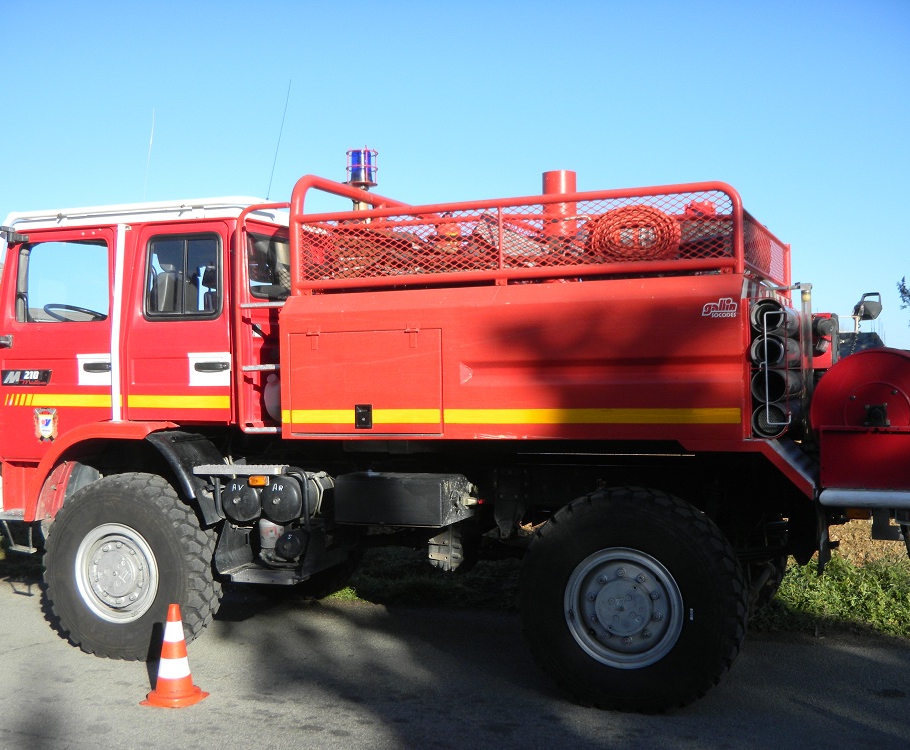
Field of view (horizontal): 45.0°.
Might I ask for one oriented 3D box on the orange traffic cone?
[{"bbox_3d":[-1.487,1.467,5.815,0.265,0.500,0.265,-1,1,22],"label":"orange traffic cone"}]

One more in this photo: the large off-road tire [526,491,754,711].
[{"bbox_3d":[0.880,1.120,5.503,1.090,1.065,0.360,-1,1,22],"label":"large off-road tire"}]

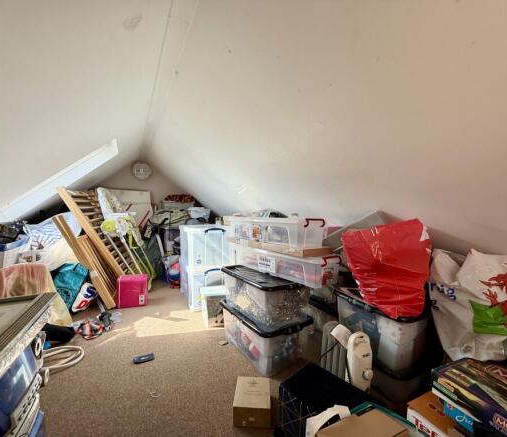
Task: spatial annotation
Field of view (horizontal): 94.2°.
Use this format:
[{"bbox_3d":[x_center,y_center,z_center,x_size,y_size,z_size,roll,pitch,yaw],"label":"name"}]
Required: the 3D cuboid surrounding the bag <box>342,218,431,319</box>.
[{"bbox_3d":[0.634,0.195,1.162,0.360,0.410,0.230,1,3,20],"label":"bag"}]

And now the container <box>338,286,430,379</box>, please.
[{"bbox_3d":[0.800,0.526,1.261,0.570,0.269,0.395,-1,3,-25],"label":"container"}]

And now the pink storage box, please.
[{"bbox_3d":[-1.244,0.751,2.468,0.270,0.285,0.190,-1,3,-19],"label":"pink storage box"}]

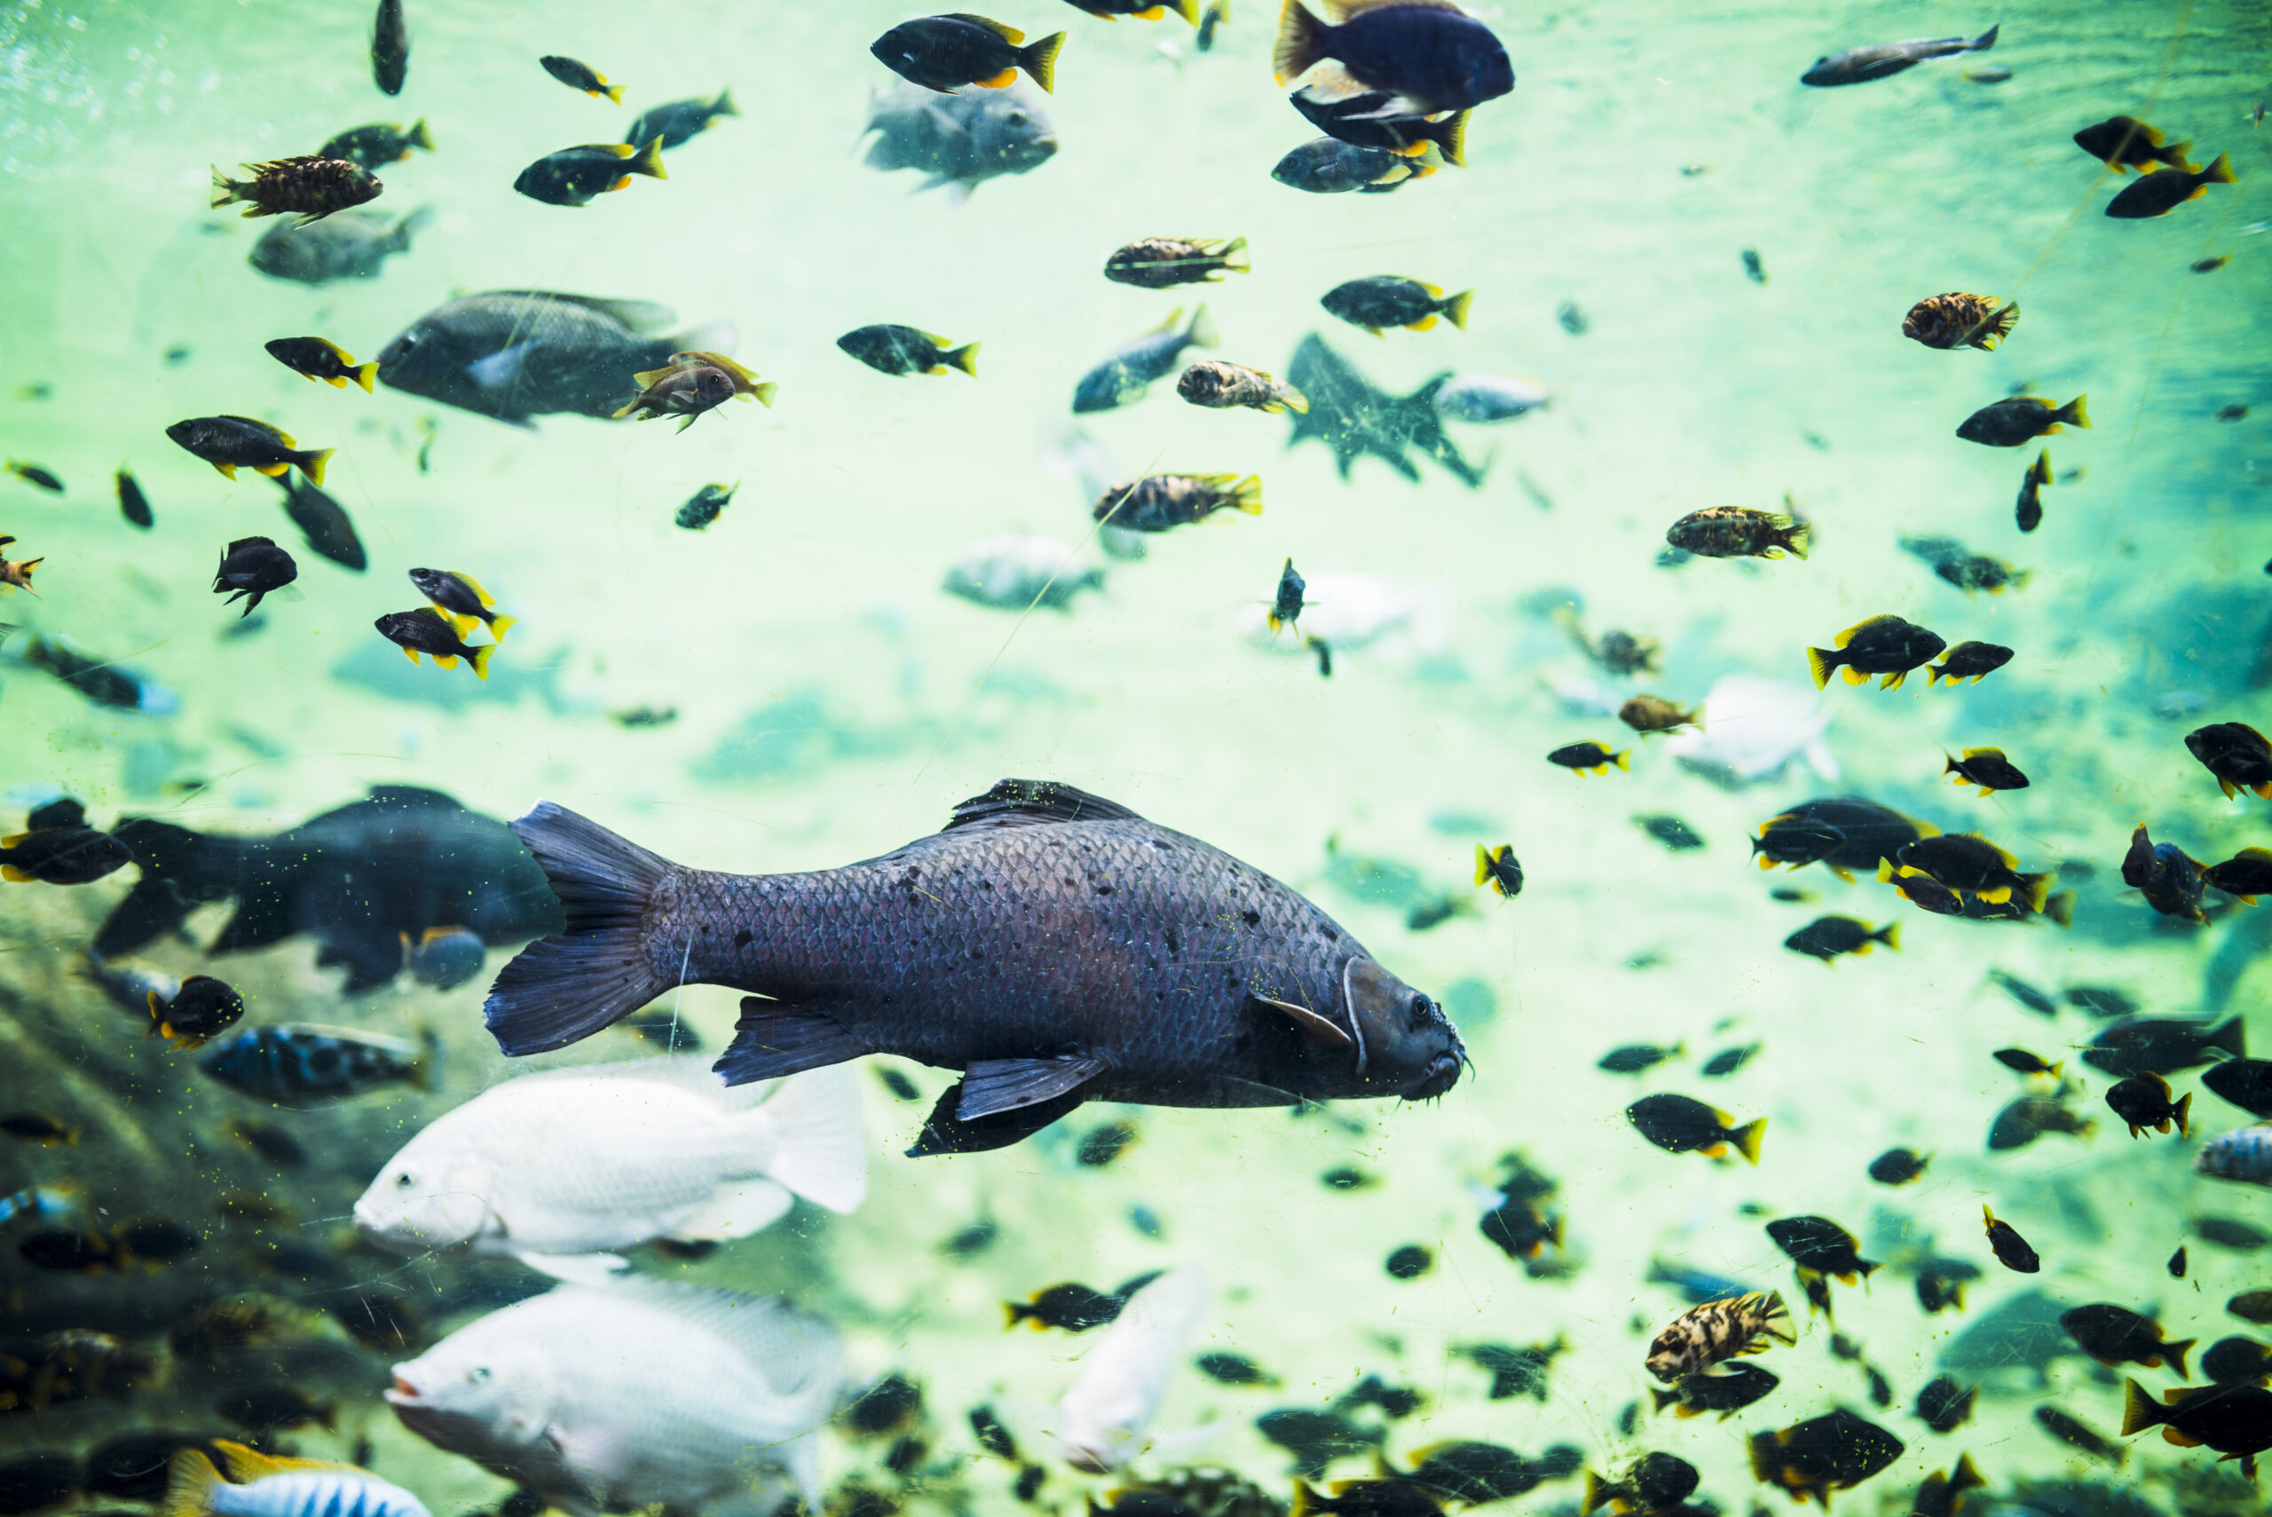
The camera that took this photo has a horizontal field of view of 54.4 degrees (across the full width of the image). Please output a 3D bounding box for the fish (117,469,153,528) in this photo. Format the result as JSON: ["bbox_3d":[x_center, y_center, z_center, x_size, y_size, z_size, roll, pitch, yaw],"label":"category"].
[{"bbox_3d":[-0.951,-0.247,2.100,0.030,0.066,0.016,-35,-18,33],"label":"fish"}]

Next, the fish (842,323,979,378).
[{"bbox_3d":[-0.191,-0.341,1.850,0.115,0.041,0.020,4,0,-5],"label":"fish"}]

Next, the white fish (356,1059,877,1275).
[{"bbox_3d":[-0.334,0.260,1.400,0.318,0.125,0.055,-4,0,-5],"label":"white fish"}]

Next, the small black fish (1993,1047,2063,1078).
[{"bbox_3d":[0.848,0.288,2.100,0.069,0.026,0.014,13,5,6],"label":"small black fish"}]

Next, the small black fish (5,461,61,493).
[{"bbox_3d":[-1.198,-0.308,2.400,0.075,0.027,0.015,22,-9,-23],"label":"small black fish"}]

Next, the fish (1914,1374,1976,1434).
[{"bbox_3d":[0.678,0.539,1.850,0.022,0.046,0.095,3,6,37],"label":"fish"}]

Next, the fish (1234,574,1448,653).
[{"bbox_3d":[0.290,-0.203,3.100,0.300,0.115,0.050,-3,0,-5],"label":"fish"}]

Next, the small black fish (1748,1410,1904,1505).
[{"bbox_3d":[0.468,0.473,1.500,0.112,0.060,0.026,-3,5,-26],"label":"small black fish"}]

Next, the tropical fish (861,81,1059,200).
[{"bbox_3d":[-0.190,-0.674,2.400,0.250,0.115,0.055,10,6,38],"label":"tropical fish"}]

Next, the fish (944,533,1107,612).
[{"bbox_3d":[-0.148,-0.243,2.900,0.220,0.098,0.045,-1,4,-6],"label":"fish"}]

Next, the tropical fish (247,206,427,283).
[{"bbox_3d":[-0.917,-0.601,2.550,0.215,0.092,0.040,-12,7,-18],"label":"tropical fish"}]

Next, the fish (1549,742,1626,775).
[{"bbox_3d":[0.491,0.001,2.400,0.085,0.035,0.017,0,0,-5],"label":"fish"}]

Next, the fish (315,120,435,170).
[{"bbox_3d":[-0.723,-0.581,2.100,0.110,0.040,0.020,-13,2,-10],"label":"fish"}]

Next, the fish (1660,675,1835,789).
[{"bbox_3d":[0.847,-0.038,3.050,0.270,0.135,0.055,-11,4,-20],"label":"fish"}]

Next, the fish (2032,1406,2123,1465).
[{"bbox_3d":[0.809,0.581,1.900,0.085,0.032,0.018,29,10,12],"label":"fish"}]

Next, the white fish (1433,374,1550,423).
[{"bbox_3d":[0.437,-0.439,2.700,0.145,0.055,0.030,0,0,-10],"label":"white fish"}]

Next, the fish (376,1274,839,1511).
[{"bbox_3d":[-0.329,0.408,1.400,0.285,0.145,0.060,4,-1,-12],"label":"fish"}]

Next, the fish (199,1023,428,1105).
[{"bbox_3d":[-0.652,0.242,1.750,0.180,0.063,0.035,0,0,-5],"label":"fish"}]

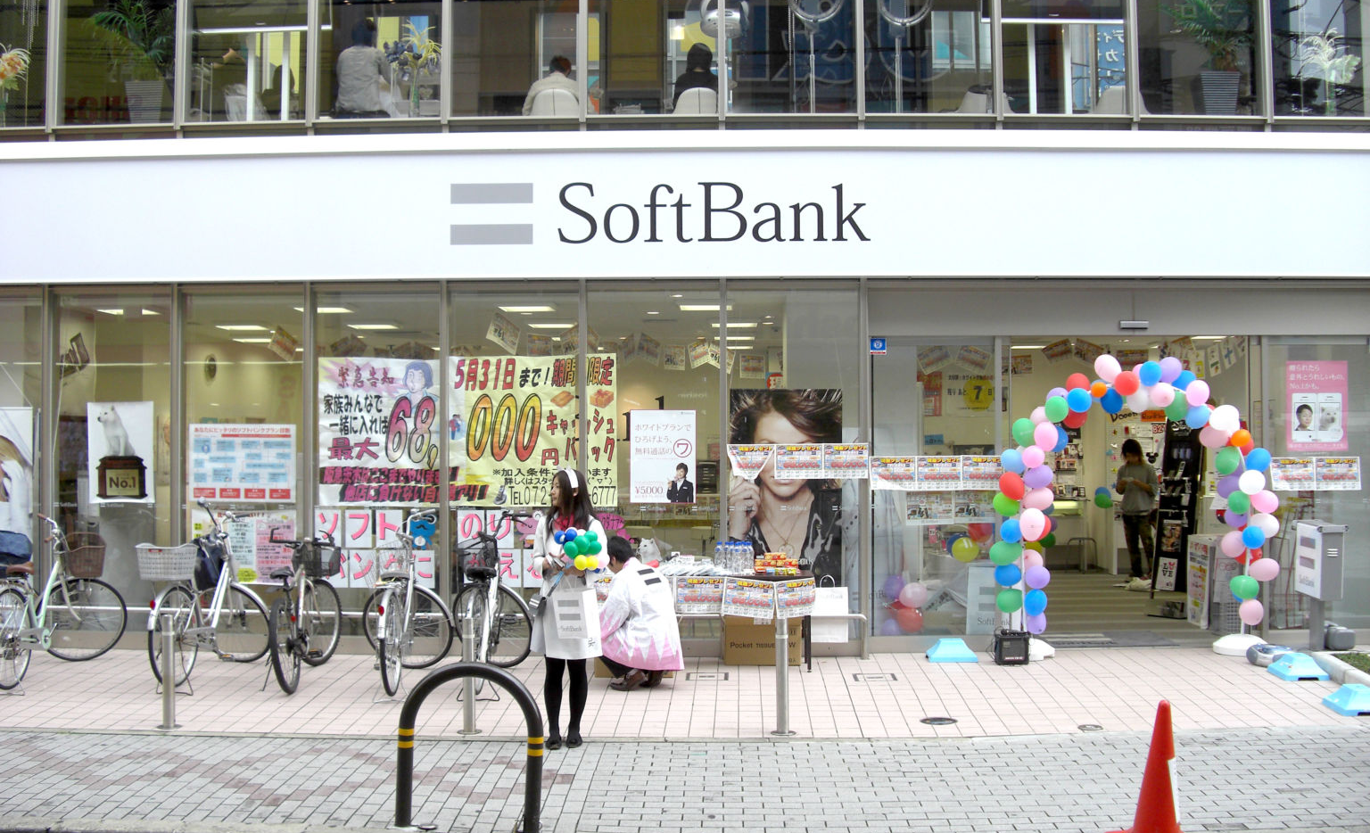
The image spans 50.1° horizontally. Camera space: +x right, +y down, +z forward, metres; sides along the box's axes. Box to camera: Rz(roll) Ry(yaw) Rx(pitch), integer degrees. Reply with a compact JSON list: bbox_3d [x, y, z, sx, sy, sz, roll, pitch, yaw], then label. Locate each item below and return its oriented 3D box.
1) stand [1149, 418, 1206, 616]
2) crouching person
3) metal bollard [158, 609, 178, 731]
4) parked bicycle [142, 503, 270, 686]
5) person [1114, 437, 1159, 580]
[{"bbox_3d":[4.630,0.963,13.800,0.420,1.840,0.420,-1,-2,45],"label":"stand"},{"bbox_3d":[-0.306,1.355,10.100,0.650,1.050,0.560,-1,-2,44],"label":"crouching person"},{"bbox_3d":[-3.146,1.552,8.920,0.140,0.720,0.140,0,-1,1],"label":"metal bollard"},{"bbox_3d":[-3.487,1.313,10.708,0.600,1.200,1.800,0,-1,11],"label":"parked bicycle"},{"bbox_3d":[5.052,1.037,16.400,0.500,1.600,0.360,-1,-1,25],"label":"person"}]

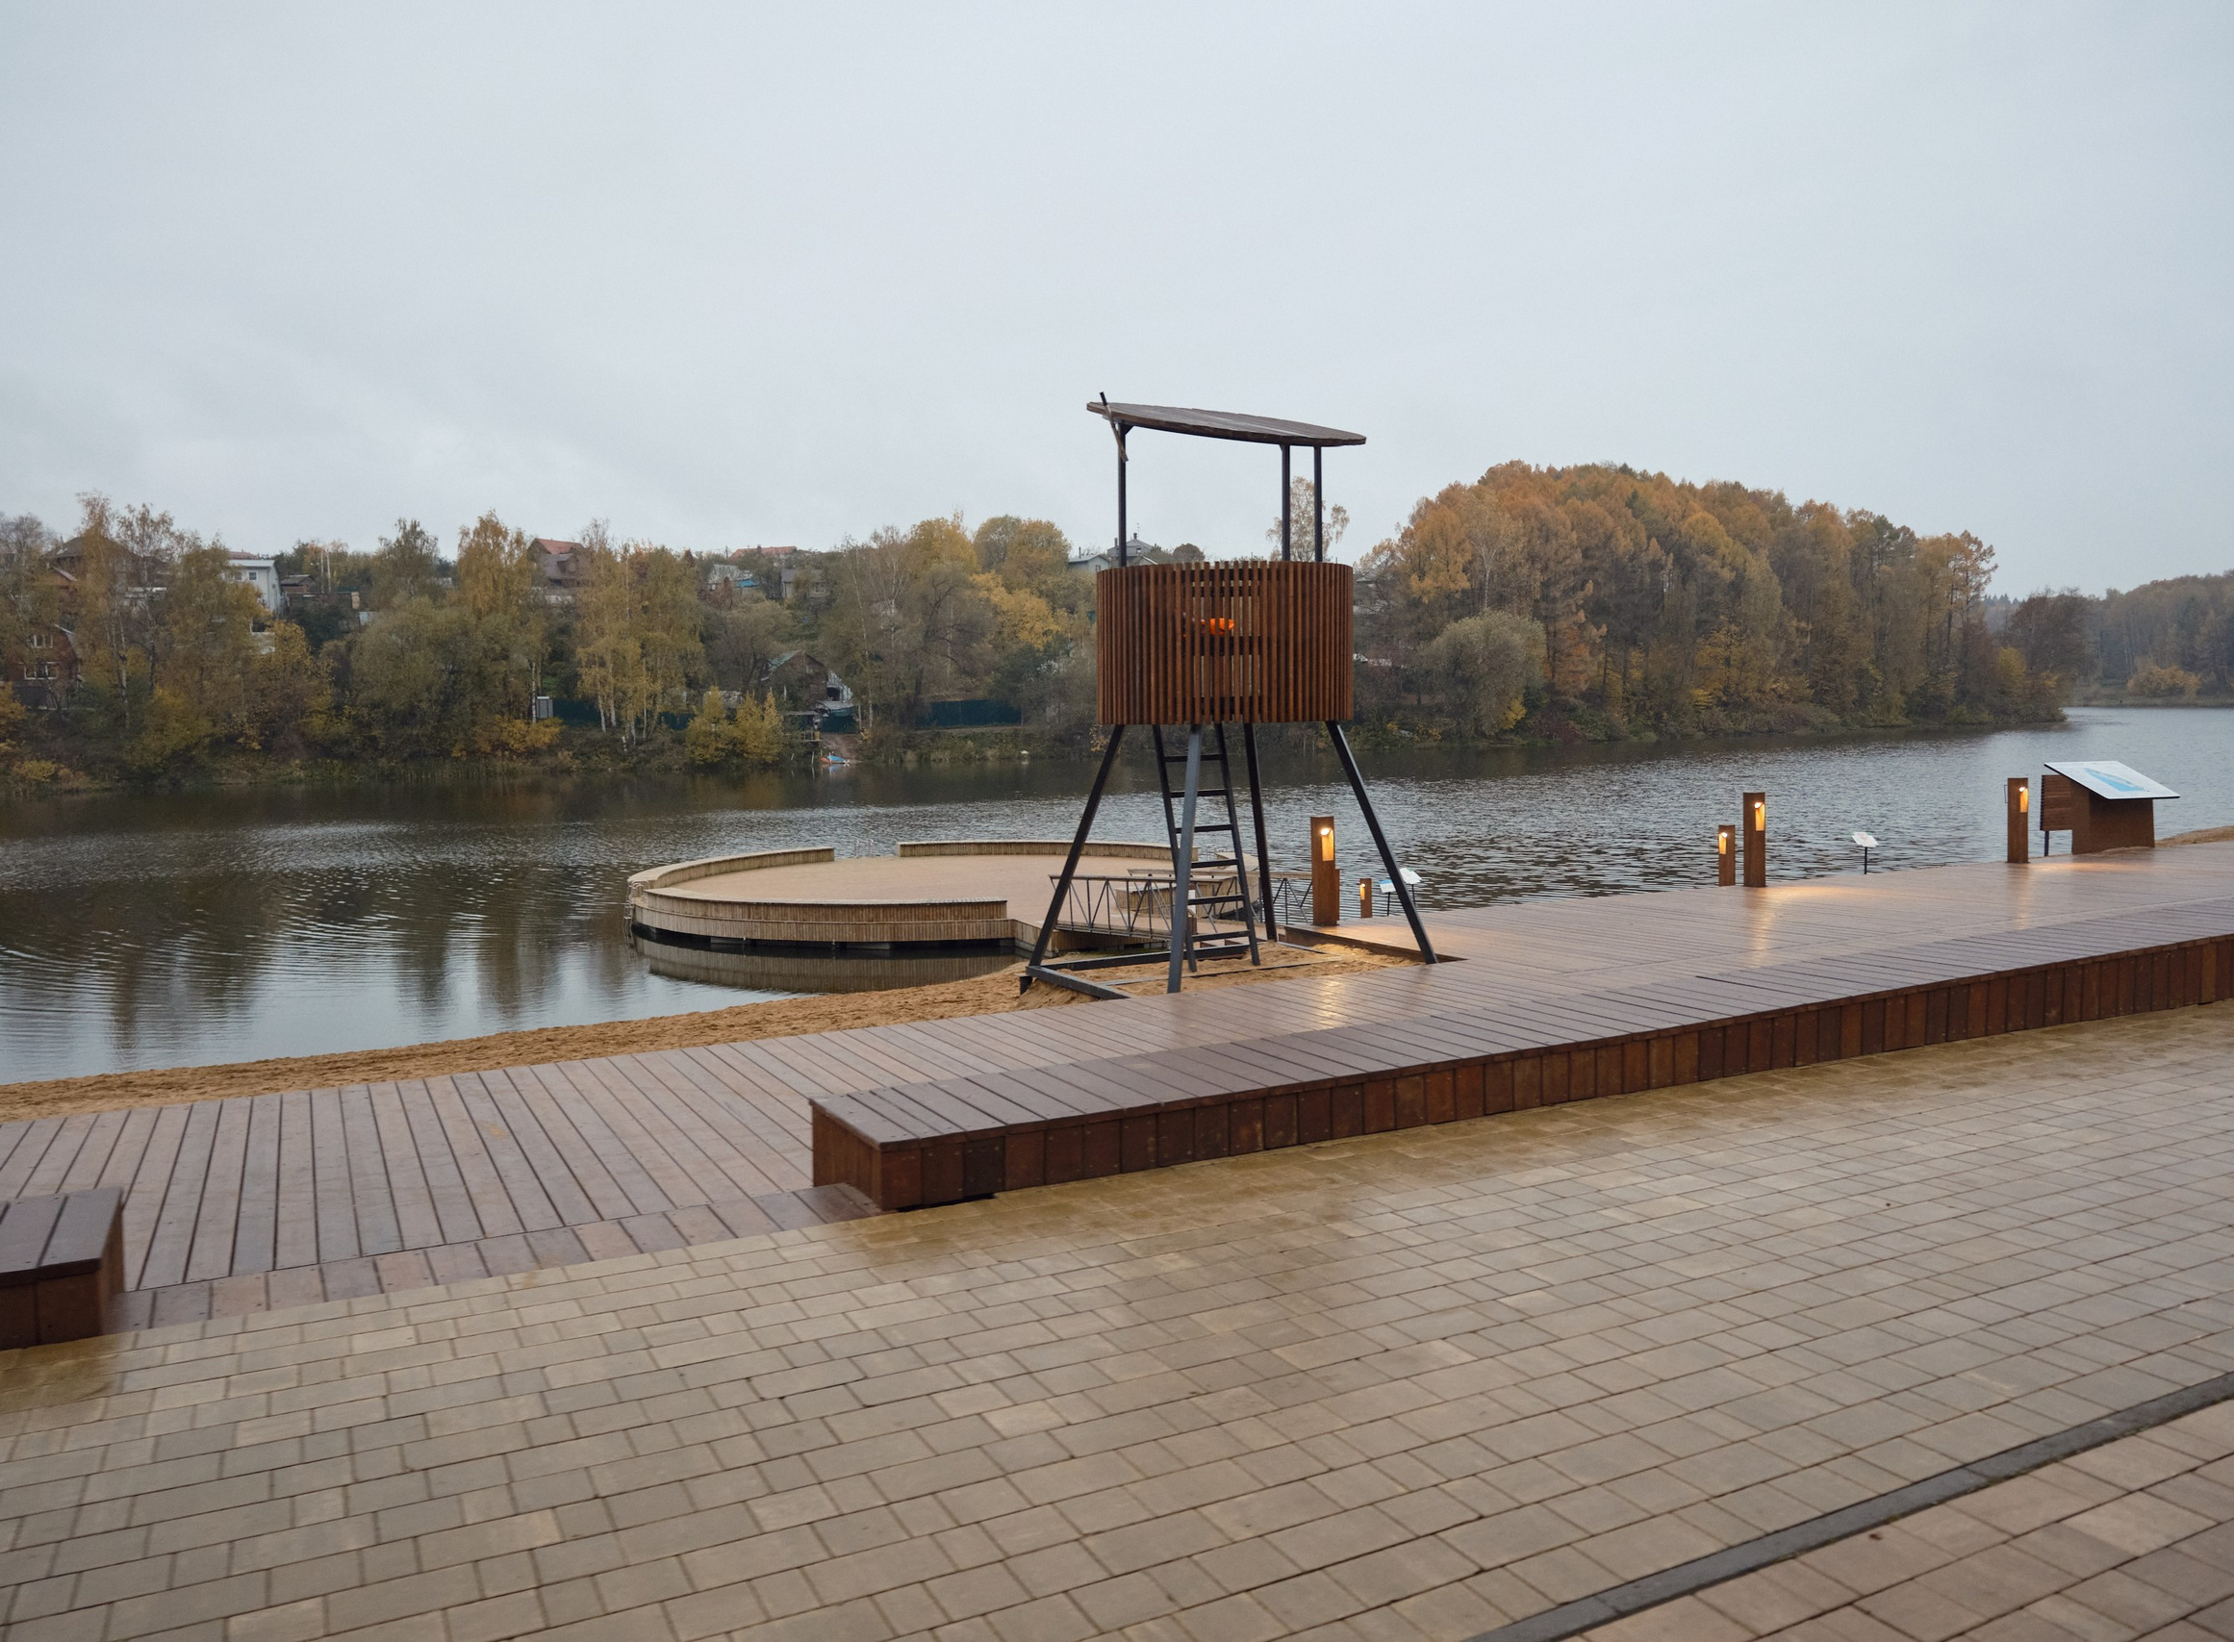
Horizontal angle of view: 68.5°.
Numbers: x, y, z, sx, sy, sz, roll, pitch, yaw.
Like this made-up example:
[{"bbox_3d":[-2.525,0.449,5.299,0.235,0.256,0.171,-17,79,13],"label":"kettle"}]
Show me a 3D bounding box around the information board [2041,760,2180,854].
[{"bbox_3d":[10.659,-0.140,17.590,1.170,0.970,0.740,-3,4,-23],"label":"information board"}]

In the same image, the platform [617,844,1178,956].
[{"bbox_3d":[-3.733,1.476,37.182,14.000,0.950,14.000,-1,4,0],"label":"platform"}]

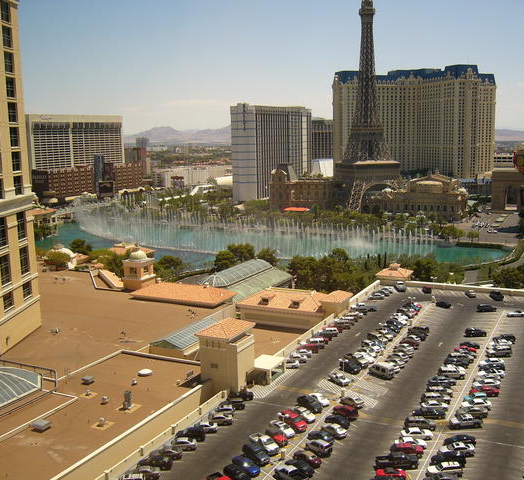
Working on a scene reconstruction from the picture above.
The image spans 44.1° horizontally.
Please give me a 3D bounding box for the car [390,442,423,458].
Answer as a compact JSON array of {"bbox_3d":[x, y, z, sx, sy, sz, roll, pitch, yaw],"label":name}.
[{"bbox_3d":[20.383,29.548,90.919,4.510,1.680,1.800,0,9,4],"label":"car"}]

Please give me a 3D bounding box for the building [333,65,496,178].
[{"bbox_3d":[147.230,-102.725,622.019,138.000,113.000,95.000,3,9,23],"label":"building"}]

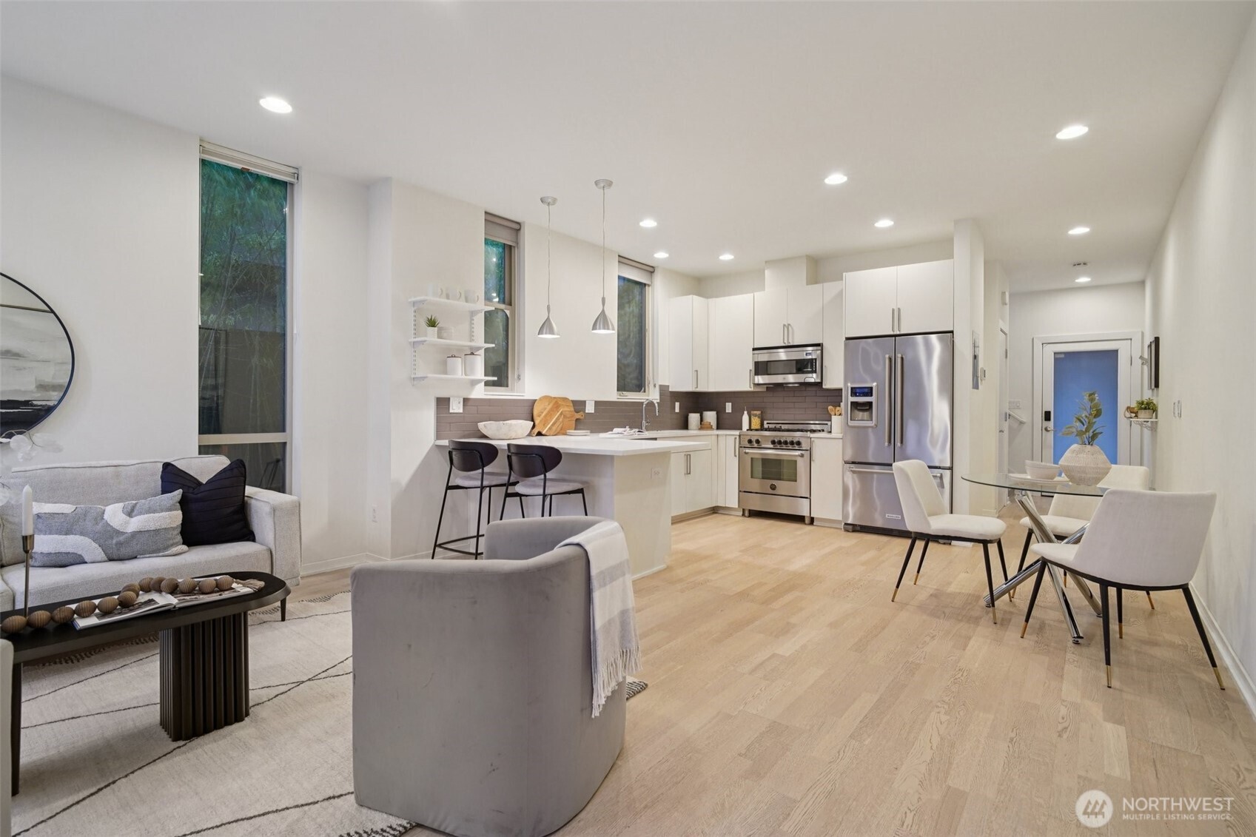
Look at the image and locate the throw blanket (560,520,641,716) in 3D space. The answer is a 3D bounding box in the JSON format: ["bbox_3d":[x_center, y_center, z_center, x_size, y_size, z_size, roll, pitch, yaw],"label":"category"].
[{"bbox_3d":[-0.091,0.601,1.790,0.200,0.480,0.390,1,0,20],"label":"throw blanket"}]

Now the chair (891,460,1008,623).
[{"bbox_3d":[1.929,0.678,3.327,0.560,0.830,0.490,1,1,40],"label":"chair"}]

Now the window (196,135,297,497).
[{"bbox_3d":[-2.430,-0.451,3.577,0.120,2.410,0.535,1,0,40],"label":"window"}]

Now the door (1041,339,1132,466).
[{"bbox_3d":[5.944,0.027,7.264,0.900,2.075,0.050,1,0,40],"label":"door"}]

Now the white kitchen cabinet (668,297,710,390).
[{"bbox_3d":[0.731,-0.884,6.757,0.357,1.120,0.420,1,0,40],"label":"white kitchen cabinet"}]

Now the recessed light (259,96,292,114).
[{"bbox_3d":[-1.853,-1.644,2.939,0.160,0.025,0.160,1,1,40],"label":"recessed light"}]

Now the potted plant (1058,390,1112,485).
[{"bbox_3d":[2.312,0.094,2.813,0.210,0.476,0.210,1,1,40],"label":"potted plant"}]

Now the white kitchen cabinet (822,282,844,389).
[{"bbox_3d":[2.311,-0.858,5.882,0.395,1.098,0.340,1,0,40],"label":"white kitchen cabinet"}]

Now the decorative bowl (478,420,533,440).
[{"bbox_3d":[-0.983,0.093,4.569,0.430,0.150,0.360,0,0,-12],"label":"decorative bowl"}]

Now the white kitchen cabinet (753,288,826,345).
[{"bbox_3d":[1.786,-1.067,6.010,0.758,0.605,0.335,1,1,40],"label":"white kitchen cabinet"}]

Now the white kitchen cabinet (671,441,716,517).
[{"bbox_3d":[0.390,0.573,5.909,0.610,0.790,0.930,1,1,40],"label":"white kitchen cabinet"}]

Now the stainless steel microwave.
[{"bbox_3d":[1.772,-0.557,5.981,0.755,0.395,0.400,1,1,40],"label":"stainless steel microwave"}]

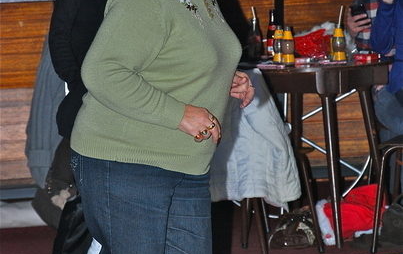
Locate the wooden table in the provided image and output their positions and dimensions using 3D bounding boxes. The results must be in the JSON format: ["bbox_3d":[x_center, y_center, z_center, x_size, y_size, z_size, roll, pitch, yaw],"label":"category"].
[{"bbox_3d":[0.468,0.106,10.846,0.720,0.750,0.720,-2,7,0],"label":"wooden table"}]

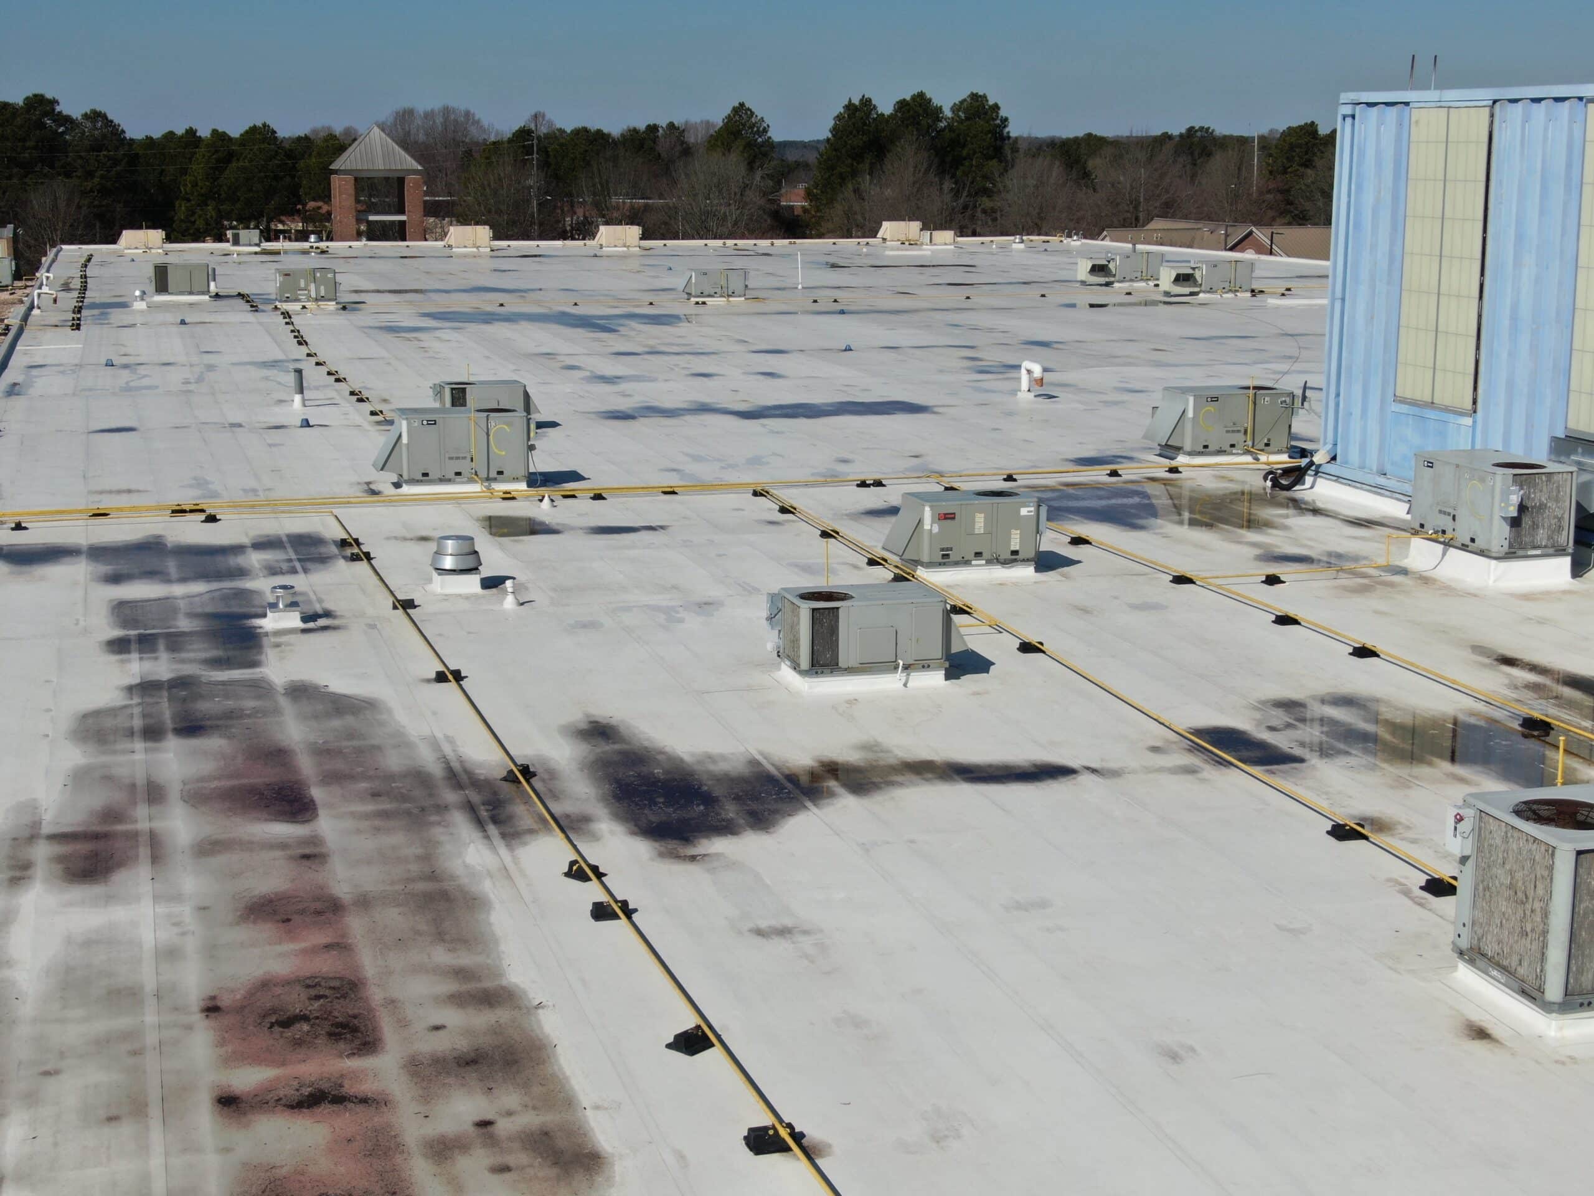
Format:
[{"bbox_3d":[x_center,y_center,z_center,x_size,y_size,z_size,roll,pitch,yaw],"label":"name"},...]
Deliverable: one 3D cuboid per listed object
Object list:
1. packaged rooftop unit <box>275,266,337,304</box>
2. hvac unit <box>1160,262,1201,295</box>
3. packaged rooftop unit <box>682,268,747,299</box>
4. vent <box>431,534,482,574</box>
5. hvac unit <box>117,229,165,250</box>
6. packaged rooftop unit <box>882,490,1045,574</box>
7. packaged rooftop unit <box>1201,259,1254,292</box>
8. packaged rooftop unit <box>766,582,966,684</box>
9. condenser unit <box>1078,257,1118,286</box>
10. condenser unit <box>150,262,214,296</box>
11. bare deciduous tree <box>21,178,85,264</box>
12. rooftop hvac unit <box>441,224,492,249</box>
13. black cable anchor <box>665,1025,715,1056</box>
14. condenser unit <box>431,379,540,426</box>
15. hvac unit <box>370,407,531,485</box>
[{"bbox_3d":[-19.638,-12.508,88.470,2.288,1.305,1.340,-3,12,-16],"label":"packaged rooftop unit"},{"bbox_3d":[16.142,-13.344,92.738,1.400,1.200,1.300,-3,12,-13],"label":"hvac unit"},{"bbox_3d":[-3.532,-13.059,91.780,2.717,1.159,1.340,-3,12,-16],"label":"packaged rooftop unit"},{"bbox_3d":[-4.955,-0.620,32.038,0.720,0.450,0.720,-3,12,-13],"label":"vent"},{"bbox_3d":[-38.291,-20.924,129.119,2.671,1.120,1.380,-3,12,-14],"label":"hvac unit"},{"bbox_3d":[2.520,-1.007,33.411,2.230,1.050,1.140,-3,12,-14],"label":"packaged rooftop unit"},{"bbox_3d":[17.899,-13.544,93.268,2.280,1.210,1.350,-3,12,-13],"label":"packaged rooftop unit"},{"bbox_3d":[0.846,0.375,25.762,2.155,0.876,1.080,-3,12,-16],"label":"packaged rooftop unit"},{"bbox_3d":[13.960,-15.068,101.876,1.450,1.200,1.050,-3,12,-16],"label":"condenser unit"},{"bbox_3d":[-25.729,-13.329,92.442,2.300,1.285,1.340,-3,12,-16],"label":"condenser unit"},{"bbox_3d":[-67.328,-33.748,200.000,5.900,8.564,5.900,-3,12,-16],"label":"bare deciduous tree"},{"bbox_3d":[-19.883,-21.701,133.008,2.878,1.320,1.380,-3,12,-14],"label":"rooftop hvac unit"},{"bbox_3d":[-0.726,3.171,15.988,0.260,0.120,0.350,10,15,41],"label":"black cable anchor"},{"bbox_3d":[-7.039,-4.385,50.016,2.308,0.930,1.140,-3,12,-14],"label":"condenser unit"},{"bbox_3d":[-6.416,-2.820,41.092,2.770,1.230,1.360,-3,12,-14],"label":"hvac unit"}]

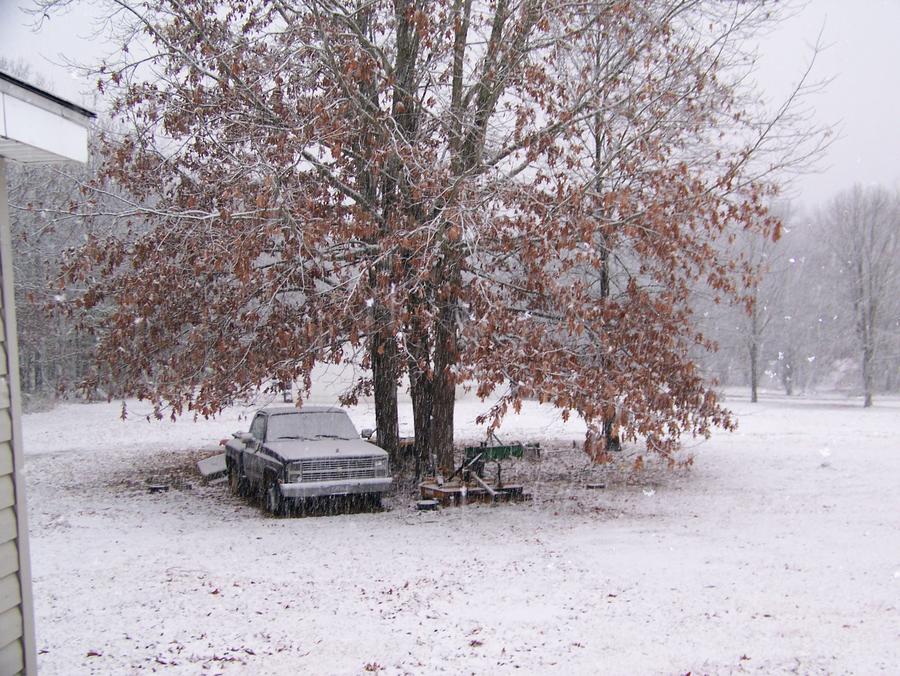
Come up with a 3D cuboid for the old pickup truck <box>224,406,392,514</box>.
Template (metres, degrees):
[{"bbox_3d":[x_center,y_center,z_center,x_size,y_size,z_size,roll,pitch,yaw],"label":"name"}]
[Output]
[{"bbox_3d":[-2.814,2.190,22.240,2.040,1.760,4.920,-1,0,-22],"label":"old pickup truck"}]

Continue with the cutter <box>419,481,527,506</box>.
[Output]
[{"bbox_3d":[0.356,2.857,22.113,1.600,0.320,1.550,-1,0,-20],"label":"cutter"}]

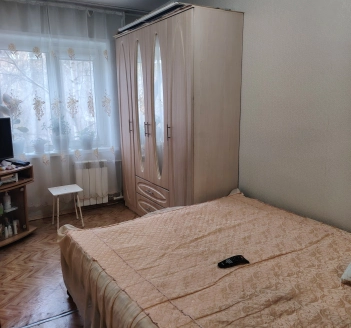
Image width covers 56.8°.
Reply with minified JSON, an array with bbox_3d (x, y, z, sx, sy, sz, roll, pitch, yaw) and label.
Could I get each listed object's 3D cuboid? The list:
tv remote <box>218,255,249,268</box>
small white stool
[{"bbox_3d":[0.320,0.549,1.809,0.168,0.021,0.062,-6,13,-23],"label":"tv remote"},{"bbox_3d":[-1.216,0.491,3.660,0.310,0.428,0.295,-8,14,-31],"label":"small white stool"}]

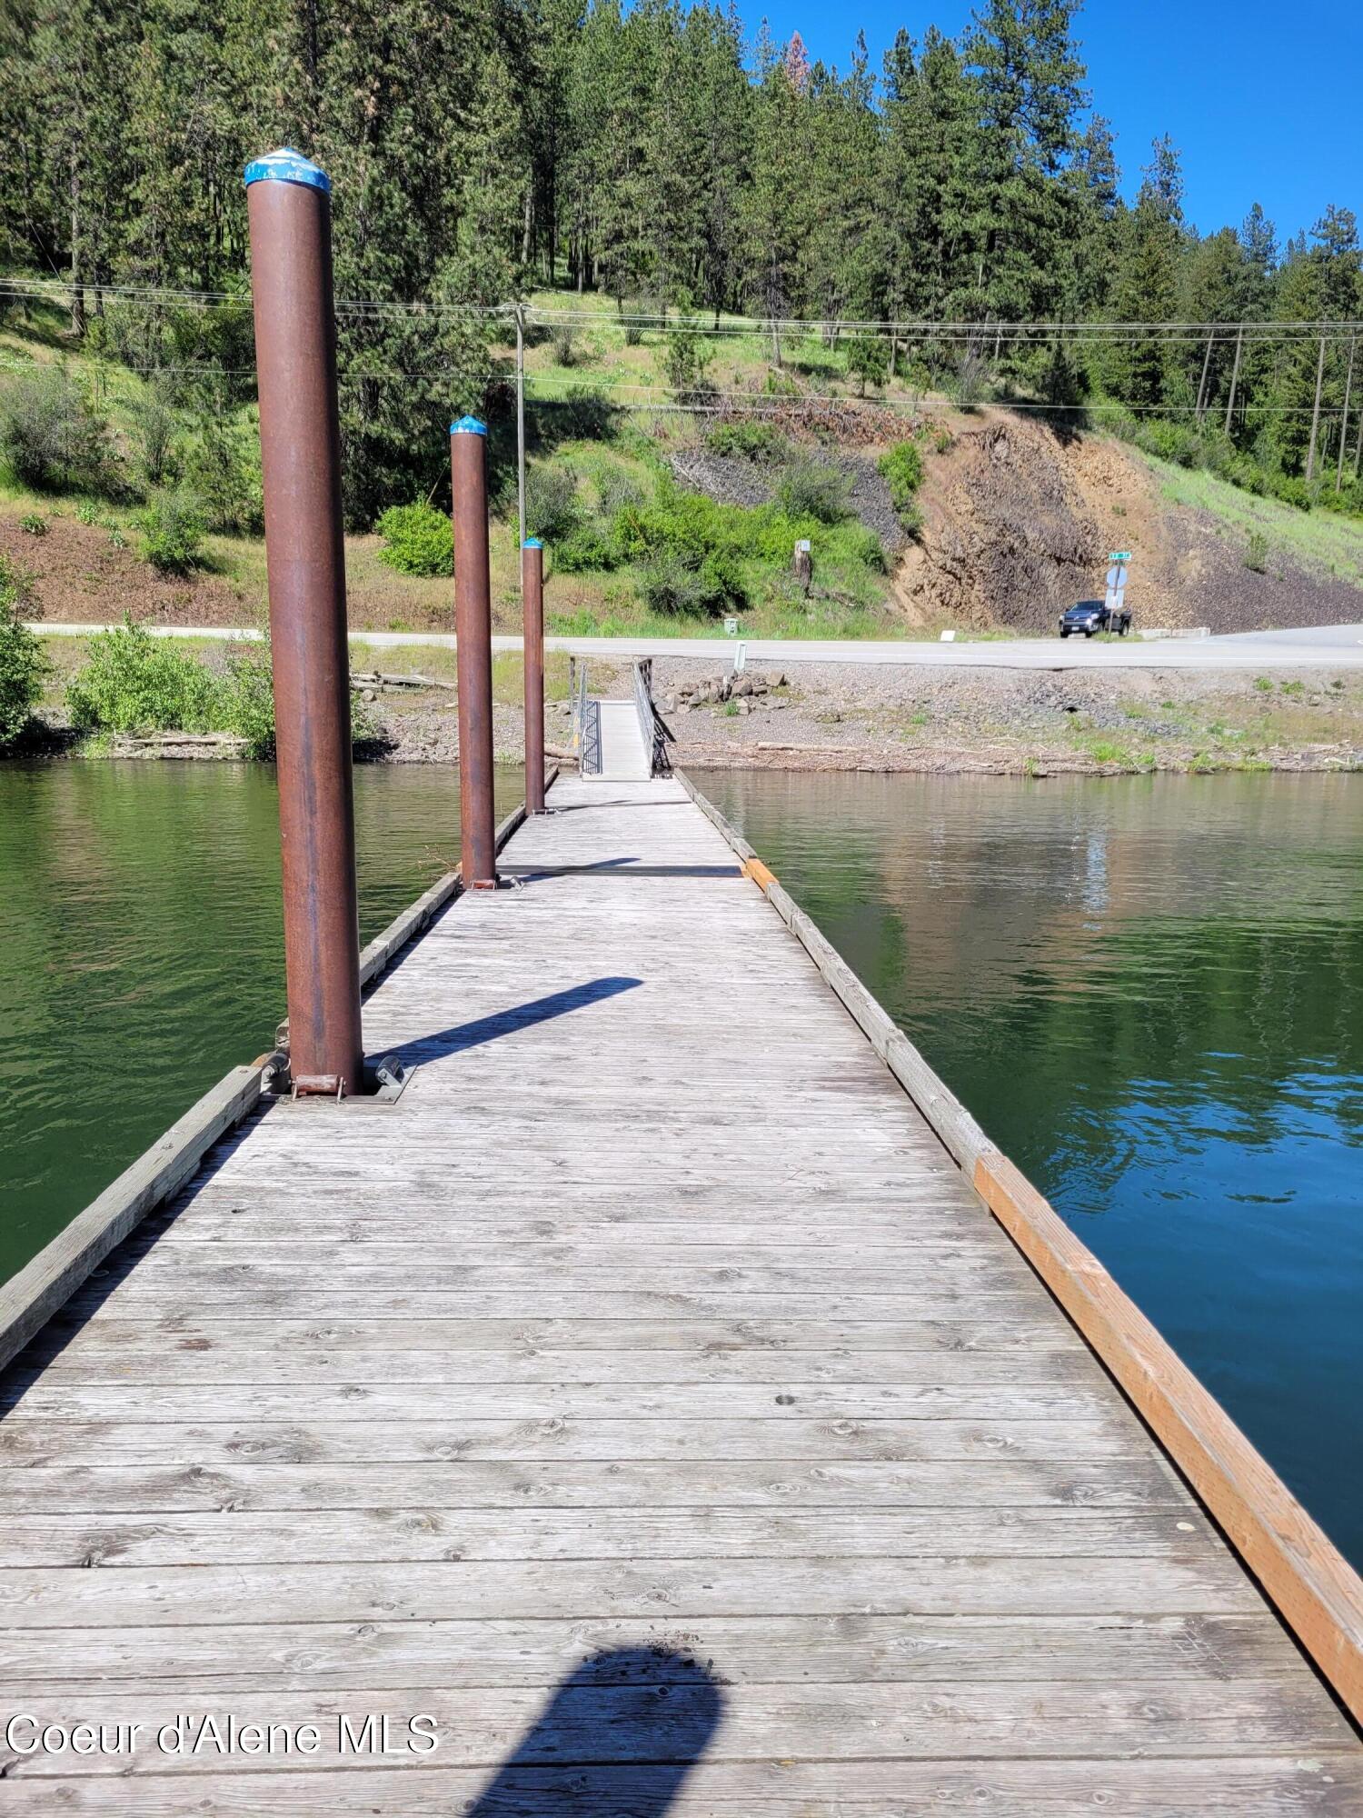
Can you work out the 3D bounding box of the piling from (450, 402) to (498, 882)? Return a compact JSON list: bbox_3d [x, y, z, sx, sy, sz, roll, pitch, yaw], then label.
[{"bbox_3d":[-1.611,-1.970,10.643,0.271,3.593,0.271,0,9,-2],"label":"piling"}]

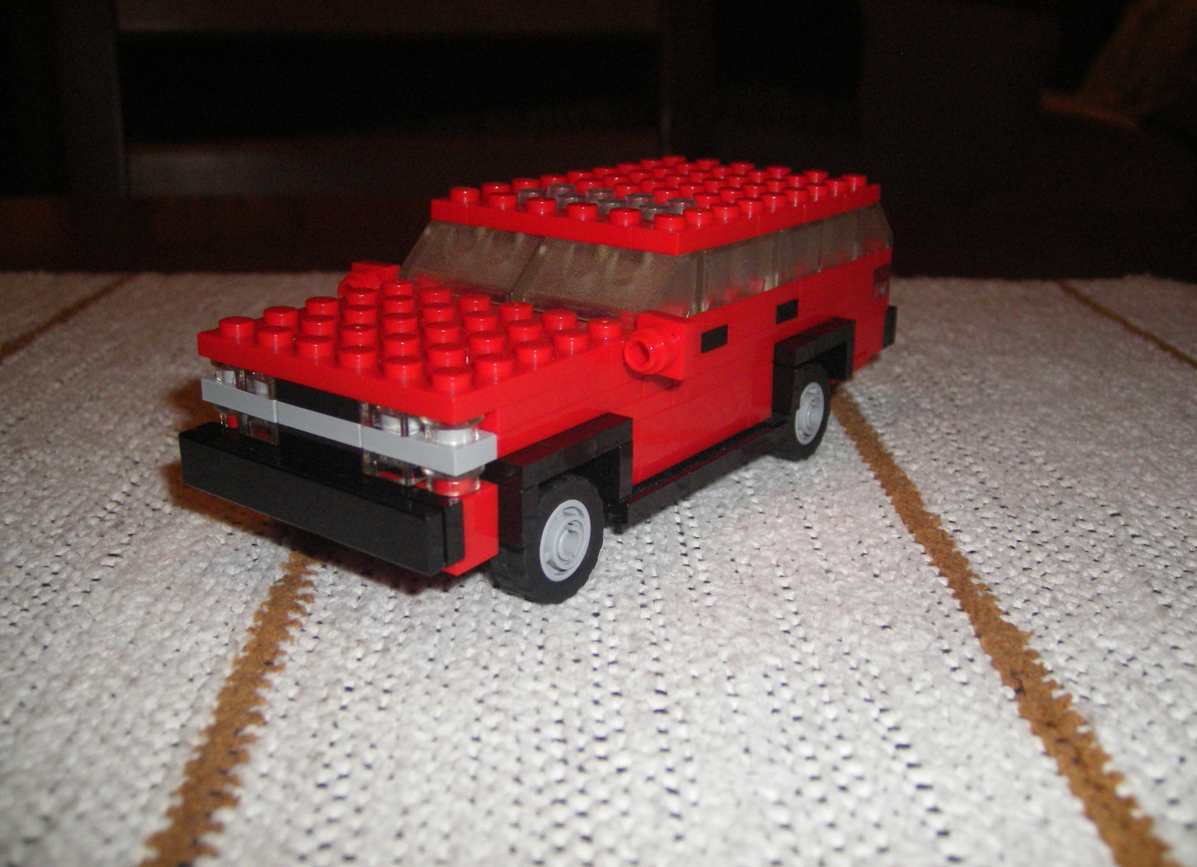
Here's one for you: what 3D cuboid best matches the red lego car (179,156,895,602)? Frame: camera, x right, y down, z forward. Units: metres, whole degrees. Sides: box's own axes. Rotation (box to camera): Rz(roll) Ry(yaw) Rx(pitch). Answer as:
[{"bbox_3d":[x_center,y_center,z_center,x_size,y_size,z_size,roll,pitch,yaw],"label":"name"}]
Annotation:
[{"bbox_3d":[0.001,-0.017,0.206,0.064,0.047,0.141,14,23,33],"label":"red lego car"}]

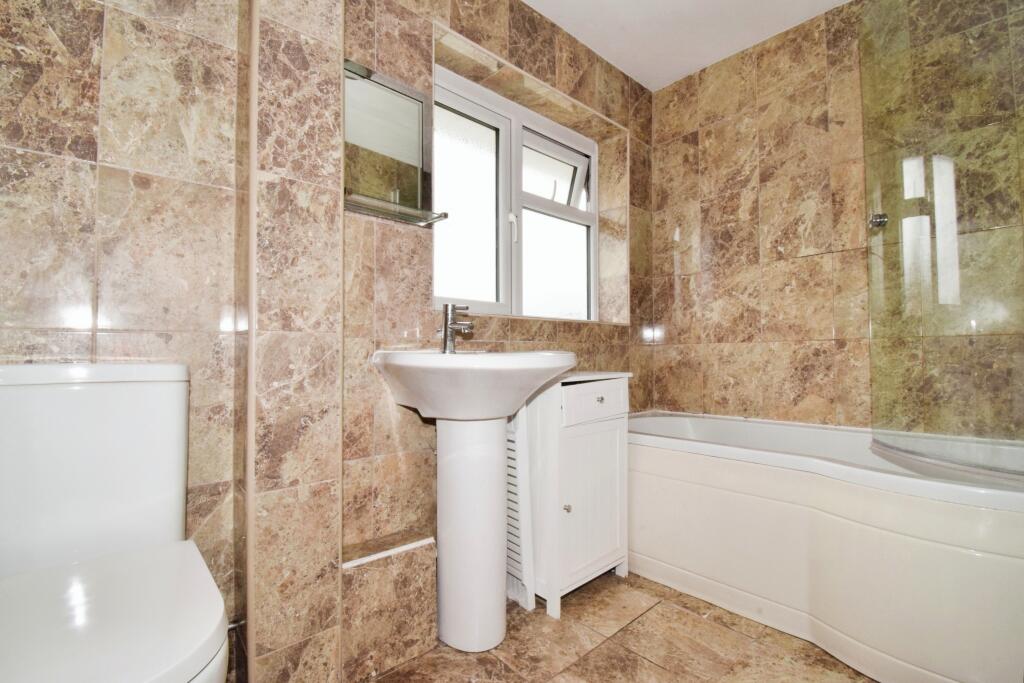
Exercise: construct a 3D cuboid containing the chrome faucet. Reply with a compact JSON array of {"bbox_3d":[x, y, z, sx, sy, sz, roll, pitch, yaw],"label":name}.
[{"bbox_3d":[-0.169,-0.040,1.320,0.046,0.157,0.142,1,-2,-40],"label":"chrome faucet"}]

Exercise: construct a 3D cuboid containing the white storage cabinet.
[{"bbox_3d":[0.217,0.515,1.612,0.426,0.783,0.278,1,-2,-40],"label":"white storage cabinet"}]

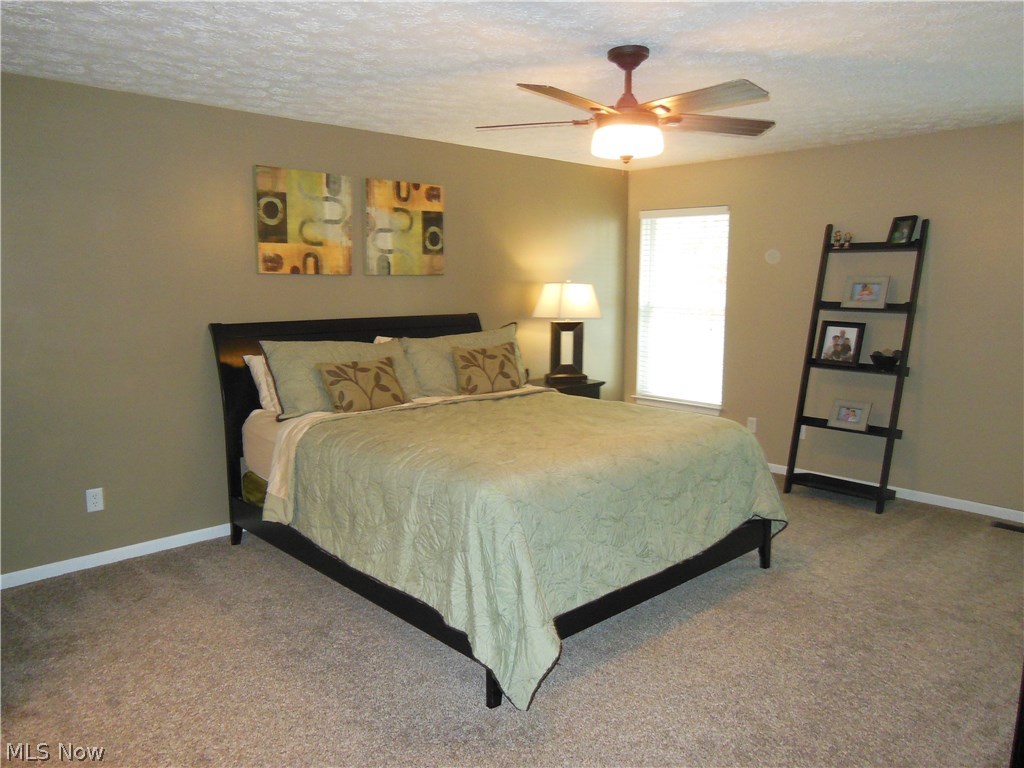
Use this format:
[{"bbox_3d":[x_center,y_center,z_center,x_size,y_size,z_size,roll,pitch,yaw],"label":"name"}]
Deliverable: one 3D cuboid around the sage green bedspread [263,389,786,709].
[{"bbox_3d":[0.083,0.550,3.824,2.120,0.685,1.960,-8,11,-43],"label":"sage green bedspread"}]

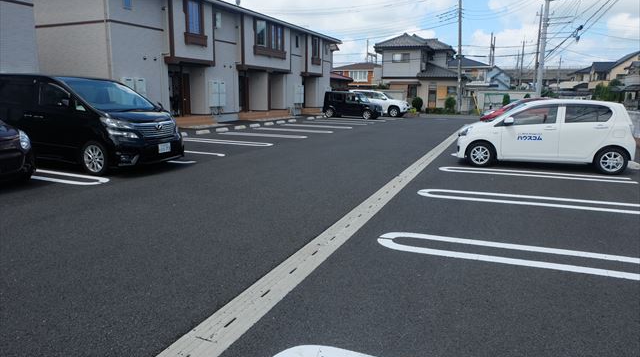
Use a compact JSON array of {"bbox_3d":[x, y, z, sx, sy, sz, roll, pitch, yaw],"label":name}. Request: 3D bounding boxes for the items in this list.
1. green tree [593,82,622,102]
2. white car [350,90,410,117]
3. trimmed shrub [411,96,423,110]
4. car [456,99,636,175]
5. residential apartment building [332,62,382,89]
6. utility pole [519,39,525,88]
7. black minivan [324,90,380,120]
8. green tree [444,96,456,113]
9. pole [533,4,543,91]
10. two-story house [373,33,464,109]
[{"bbox_3d":[40.946,-12.142,60.800,4.000,3.700,3.200,4,12,21],"label":"green tree"},{"bbox_3d":[4.020,-5.200,29.857,4.600,1.730,1.820,5,12,23],"label":"white car"},{"bbox_3d":[8.872,-6.760,39.232,1.100,1.300,1.100,4,12,21],"label":"trimmed shrub"},{"bbox_3d":[4.850,-1.021,9.572,3.395,1.500,1.475,5,12,23],"label":"car"},{"bbox_3d":[6.573,-16.157,72.752,8.600,7.000,8.000,3,12,17],"label":"residential apartment building"},{"bbox_3d":[34.825,-18.505,73.822,0.600,11.200,0.500,4,12,21],"label":"utility pole"},{"bbox_3d":[2.140,-4.734,27.706,3.750,1.640,1.670,5,12,23],"label":"black minivan"},{"bbox_3d":[11.608,-6.536,37.951,1.050,1.450,1.050,4,12,21],"label":"green tree"},{"bbox_3d":[25.141,-13.862,49.257,0.600,11.500,0.500,4,12,21],"label":"pole"},{"bbox_3d":[9.693,-10.463,42.279,8.200,7.500,7.400,4,12,21],"label":"two-story house"}]

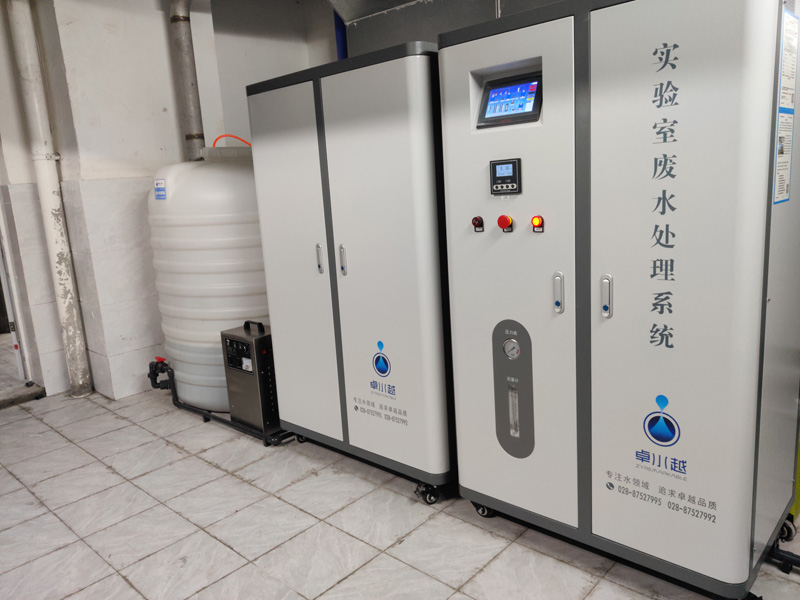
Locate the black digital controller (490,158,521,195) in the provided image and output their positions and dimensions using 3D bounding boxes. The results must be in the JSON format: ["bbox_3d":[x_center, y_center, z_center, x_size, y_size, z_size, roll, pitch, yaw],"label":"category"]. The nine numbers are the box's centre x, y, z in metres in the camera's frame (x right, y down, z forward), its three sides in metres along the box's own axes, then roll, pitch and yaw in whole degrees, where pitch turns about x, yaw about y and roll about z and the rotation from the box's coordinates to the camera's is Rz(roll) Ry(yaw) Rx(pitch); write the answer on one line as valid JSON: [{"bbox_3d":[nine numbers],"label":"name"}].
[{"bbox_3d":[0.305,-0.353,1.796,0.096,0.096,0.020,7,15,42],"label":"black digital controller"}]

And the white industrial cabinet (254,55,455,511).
[{"bbox_3d":[-0.046,-0.117,2.629,0.990,1.585,0.600,7,15,42],"label":"white industrial cabinet"}]

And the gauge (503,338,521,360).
[{"bbox_3d":[0.336,0.153,1.893,0.067,0.067,0.022,7,15,42],"label":"gauge"}]

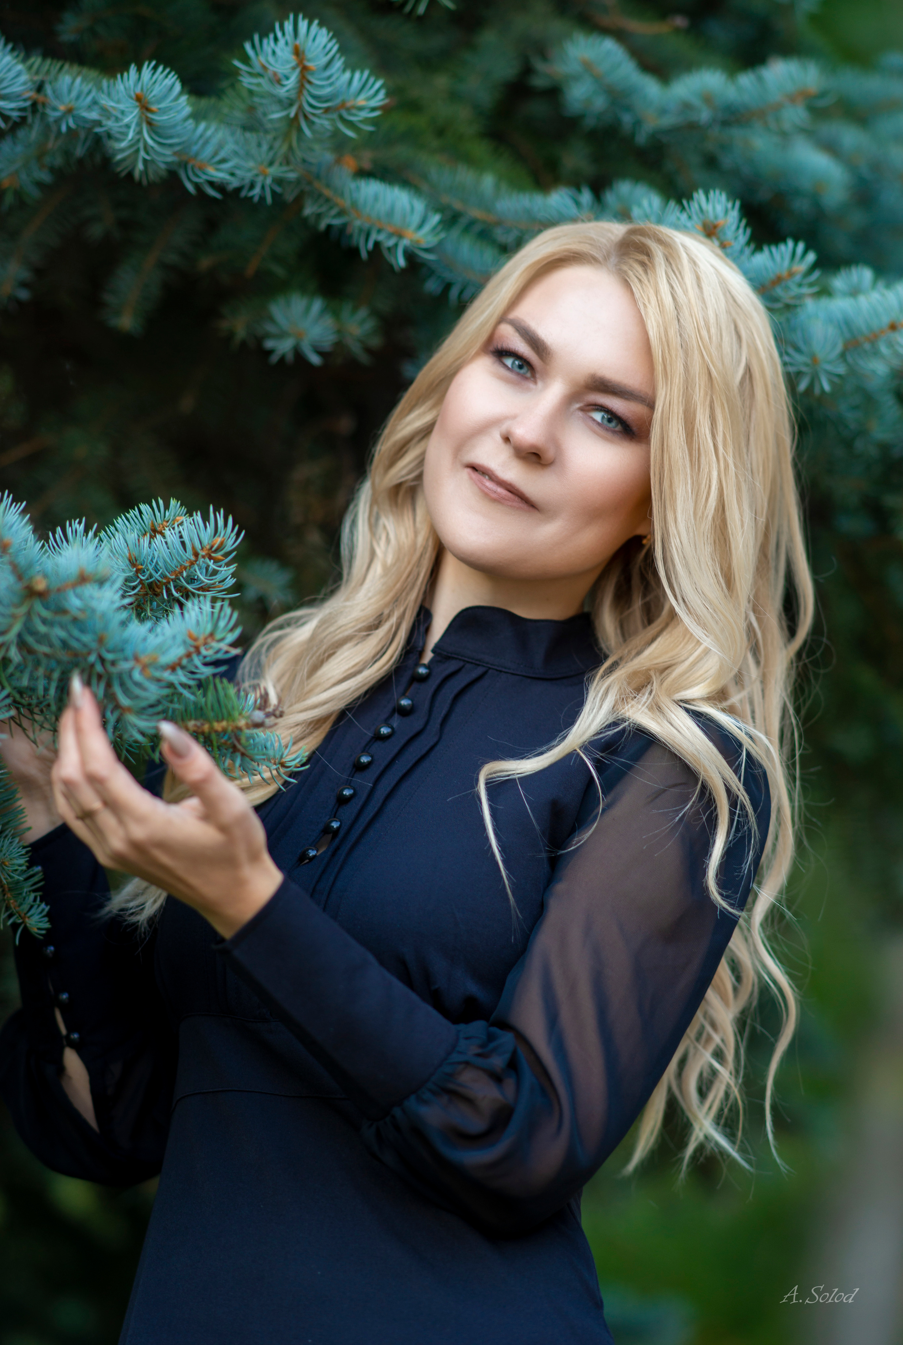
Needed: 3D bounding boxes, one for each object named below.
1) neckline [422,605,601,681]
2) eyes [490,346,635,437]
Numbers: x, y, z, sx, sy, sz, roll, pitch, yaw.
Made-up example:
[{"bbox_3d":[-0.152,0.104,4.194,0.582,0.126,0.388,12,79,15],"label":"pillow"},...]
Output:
[{"bbox_3d":[0.034,-0.025,2.945,0.120,0.048,0.120,21,20,41],"label":"neckline"},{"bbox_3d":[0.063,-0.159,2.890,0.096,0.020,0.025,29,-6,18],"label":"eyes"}]

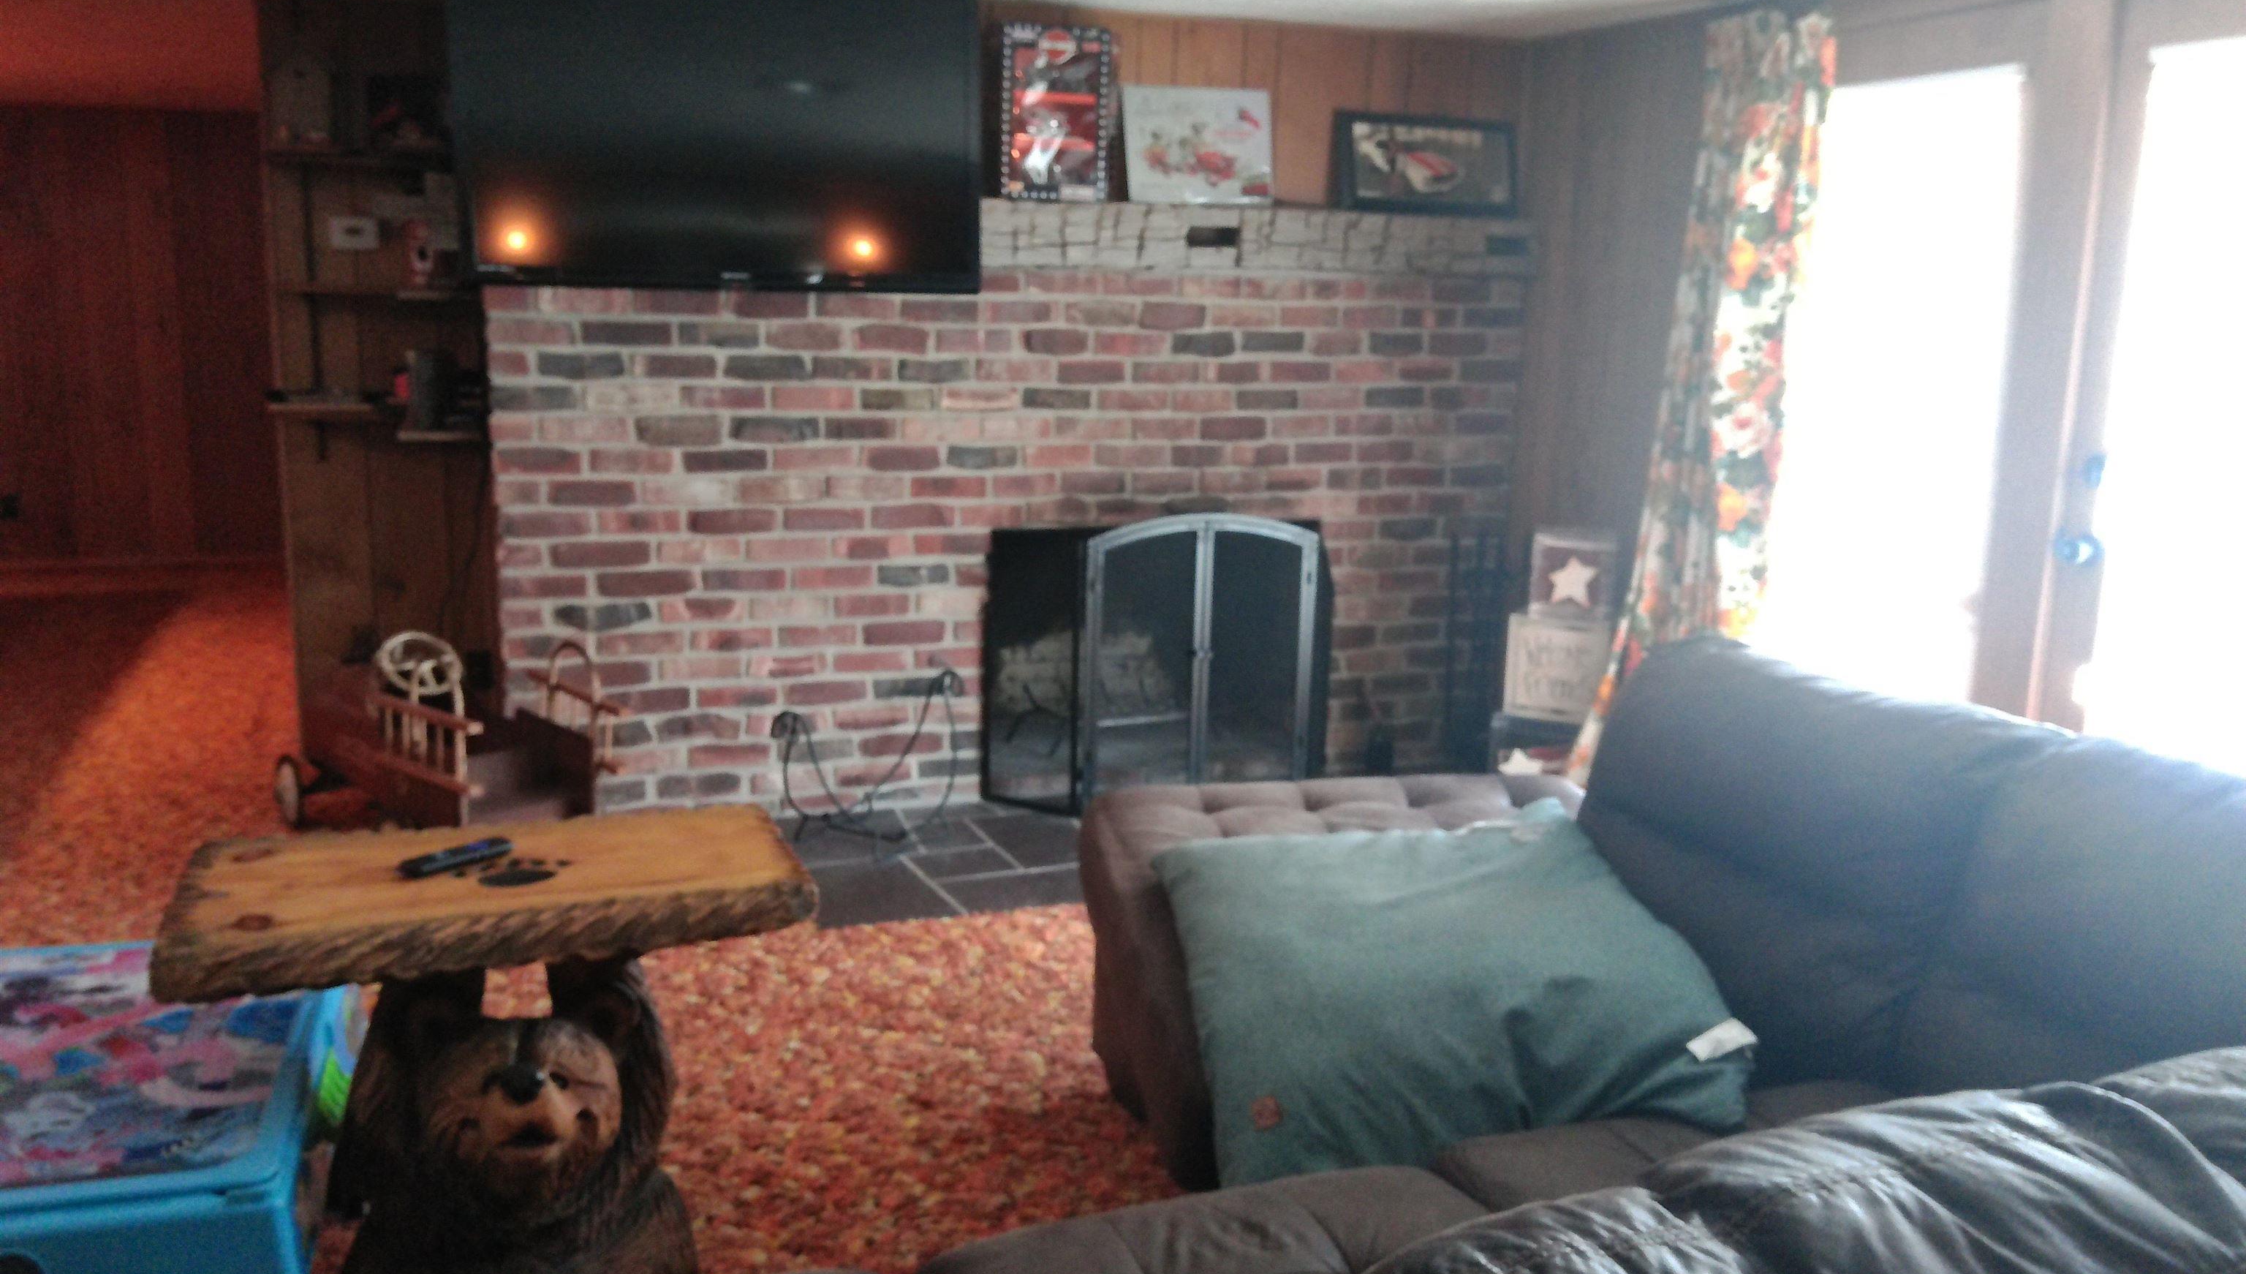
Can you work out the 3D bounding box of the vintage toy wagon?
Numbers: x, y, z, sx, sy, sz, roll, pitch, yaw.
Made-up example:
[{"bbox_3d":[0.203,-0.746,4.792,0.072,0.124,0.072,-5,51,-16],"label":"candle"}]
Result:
[{"bbox_3d":[-1.627,0.253,4.054,0.914,0.502,0.413,9,14,36],"label":"vintage toy wagon"}]

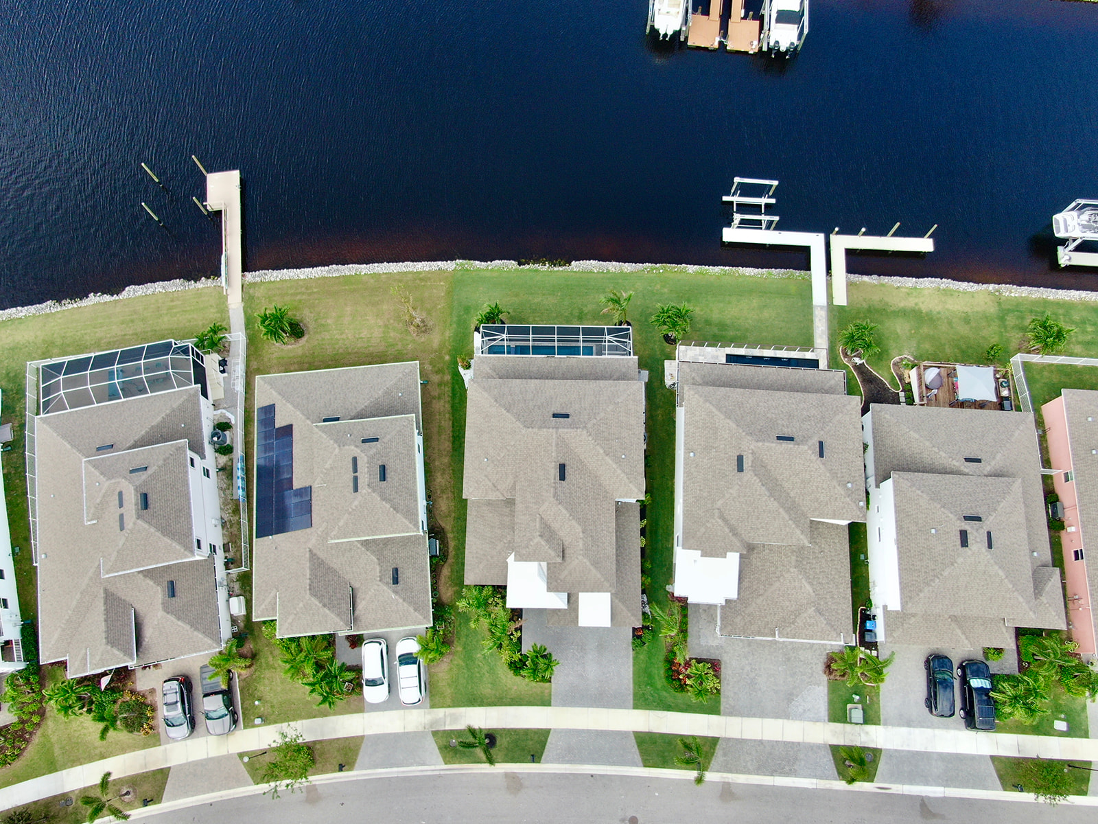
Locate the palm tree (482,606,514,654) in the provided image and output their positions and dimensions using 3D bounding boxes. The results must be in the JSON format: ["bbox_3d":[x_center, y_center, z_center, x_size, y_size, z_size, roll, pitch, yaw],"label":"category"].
[{"bbox_3d":[-3.852,16.612,58.398,2.540,3.600,3.640,0,72,0],"label":"palm tree"}]

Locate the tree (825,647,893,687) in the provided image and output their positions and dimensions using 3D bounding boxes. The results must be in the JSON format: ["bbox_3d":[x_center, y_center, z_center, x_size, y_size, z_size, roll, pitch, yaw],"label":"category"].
[{"bbox_3d":[23.456,19.212,57.659,4.520,3.600,2.880,0,72,0],"label":"tree"}]

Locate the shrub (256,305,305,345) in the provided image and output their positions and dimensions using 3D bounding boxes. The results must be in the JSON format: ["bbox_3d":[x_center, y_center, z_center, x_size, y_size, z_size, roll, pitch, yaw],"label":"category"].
[{"bbox_3d":[-23.342,-7.389,65.942,3.770,3.200,3.710,0,72,0],"label":"shrub"}]

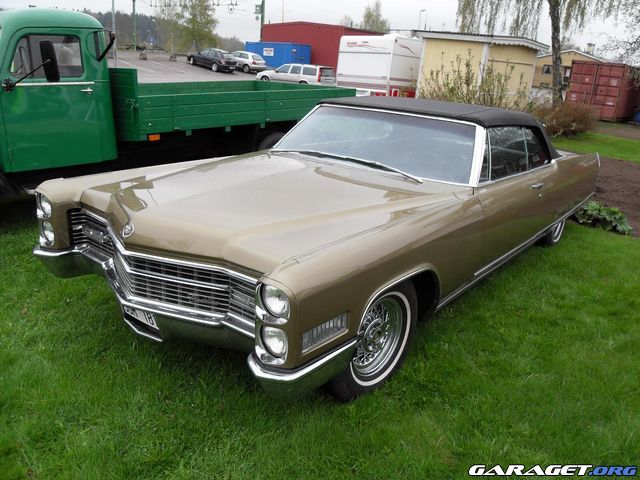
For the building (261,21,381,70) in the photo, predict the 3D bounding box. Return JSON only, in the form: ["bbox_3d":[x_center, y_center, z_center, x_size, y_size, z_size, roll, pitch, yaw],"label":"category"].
[{"bbox_3d":[2.197,-21.390,58.715,11.000,4.900,14.000,17,23,34],"label":"building"}]

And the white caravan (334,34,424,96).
[{"bbox_3d":[3.298,-8.225,25.019,2.400,2.620,6.600,12,20,23],"label":"white caravan"}]

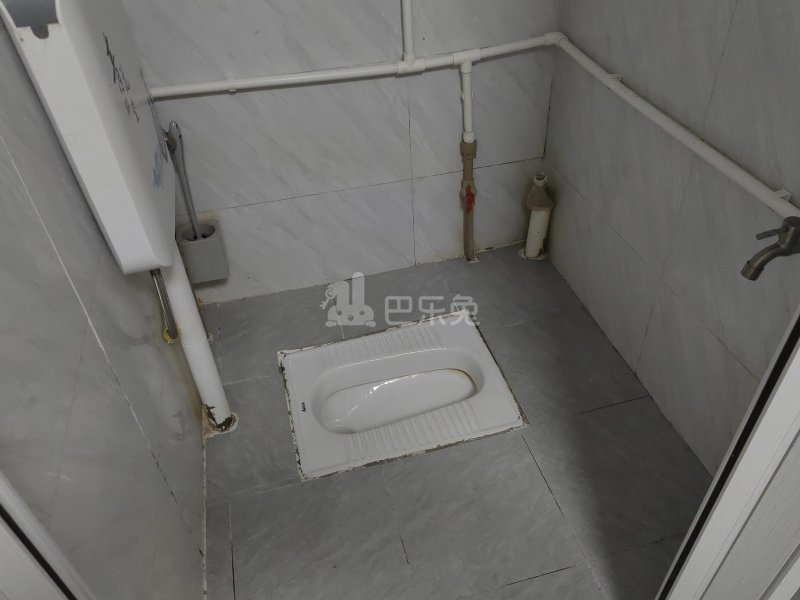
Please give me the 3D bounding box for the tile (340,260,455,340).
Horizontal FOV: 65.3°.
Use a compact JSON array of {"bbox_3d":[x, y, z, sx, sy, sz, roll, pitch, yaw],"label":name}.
[{"bbox_3d":[-0.010,0.015,1.628,0.300,0.010,0.285,-11,41,-10],"label":"tile"}]

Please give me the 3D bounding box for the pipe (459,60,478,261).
[{"bbox_3d":[0.175,-0.327,1.583,0.040,0.551,0.044,-3,40,3],"label":"pipe"}]

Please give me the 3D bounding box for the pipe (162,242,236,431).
[{"bbox_3d":[-0.398,0.074,1.209,0.048,0.472,0.048,-10,40,-10],"label":"pipe"}]

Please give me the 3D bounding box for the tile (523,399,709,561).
[{"bbox_3d":[0.432,0.334,1.214,0.307,0.010,0.299,-11,41,-9],"label":"tile"}]

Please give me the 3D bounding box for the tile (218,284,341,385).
[{"bbox_3d":[-0.298,0.077,1.571,0.300,0.010,0.303,-11,41,-10],"label":"tile"}]

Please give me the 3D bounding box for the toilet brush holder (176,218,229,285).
[{"bbox_3d":[-0.474,-0.115,1.514,0.102,0.108,0.087,-11,41,-9],"label":"toilet brush holder"}]

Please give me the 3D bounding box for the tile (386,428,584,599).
[{"bbox_3d":[0.140,0.392,1.166,0.296,0.010,0.296,-11,41,-9],"label":"tile"}]

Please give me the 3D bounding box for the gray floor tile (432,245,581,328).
[{"bbox_3d":[0.286,-0.037,1.673,0.309,0.010,0.303,-11,41,-10],"label":"gray floor tile"}]

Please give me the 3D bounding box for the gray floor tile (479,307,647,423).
[{"bbox_3d":[0.360,0.149,1.440,0.306,0.010,0.302,-11,41,-9],"label":"gray floor tile"}]

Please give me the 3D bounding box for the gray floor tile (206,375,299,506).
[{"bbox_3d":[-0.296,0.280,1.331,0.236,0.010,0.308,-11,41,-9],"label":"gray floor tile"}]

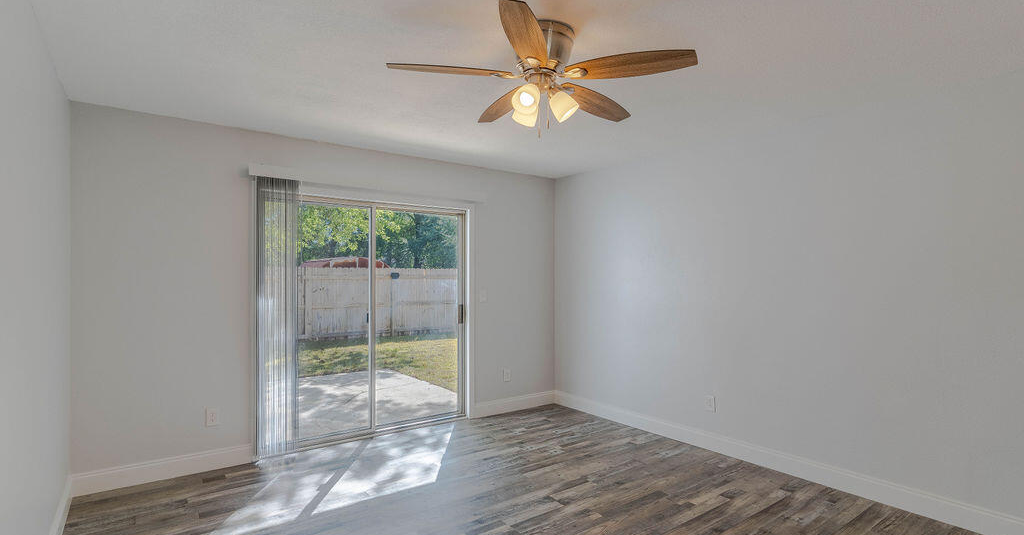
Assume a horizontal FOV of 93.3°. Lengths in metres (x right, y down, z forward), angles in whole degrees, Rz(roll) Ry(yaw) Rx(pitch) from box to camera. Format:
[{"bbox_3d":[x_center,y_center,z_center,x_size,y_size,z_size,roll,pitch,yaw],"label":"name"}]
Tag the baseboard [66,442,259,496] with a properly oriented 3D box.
[{"bbox_3d":[-2.336,1.369,3.302,1.002,0.137,0.018,1,-1,-36],"label":"baseboard"}]

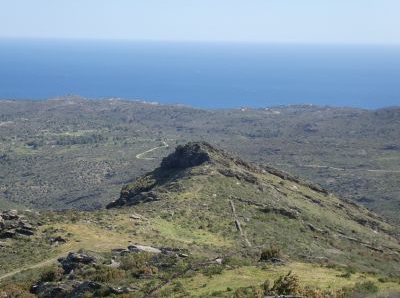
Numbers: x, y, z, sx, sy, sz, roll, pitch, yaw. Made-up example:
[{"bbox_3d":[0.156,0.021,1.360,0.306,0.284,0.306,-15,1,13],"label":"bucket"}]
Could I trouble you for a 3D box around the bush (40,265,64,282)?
[{"bbox_3d":[-13.893,11.648,80.000,2.430,1.300,2.100,0,8,-10],"label":"bush"}]

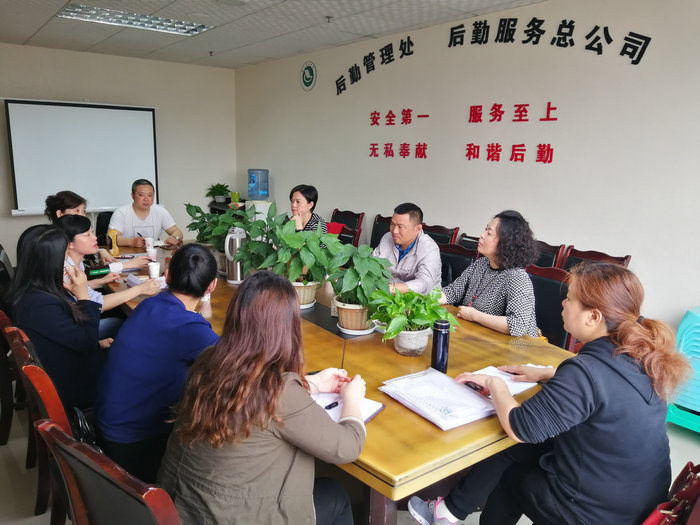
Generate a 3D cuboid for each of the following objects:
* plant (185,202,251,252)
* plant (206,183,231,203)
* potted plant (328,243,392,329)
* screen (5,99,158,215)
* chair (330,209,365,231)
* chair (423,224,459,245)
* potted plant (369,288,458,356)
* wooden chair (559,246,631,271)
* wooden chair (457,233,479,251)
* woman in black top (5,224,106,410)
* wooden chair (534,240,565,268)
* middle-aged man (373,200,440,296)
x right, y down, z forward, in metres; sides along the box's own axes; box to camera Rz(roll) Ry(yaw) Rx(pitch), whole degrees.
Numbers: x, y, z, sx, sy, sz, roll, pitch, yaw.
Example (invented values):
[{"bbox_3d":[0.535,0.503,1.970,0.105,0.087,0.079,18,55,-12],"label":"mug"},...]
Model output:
[{"bbox_3d":[-0.891,-0.162,3.706,0.420,0.430,0.420,-1,12,-13],"label":"plant"},{"bbox_3d":[-1.739,-0.926,7.222,0.300,0.260,0.300,-1,12,-13],"label":"plant"},{"bbox_3d":[0.051,0.111,2.621,0.300,0.380,0.300,2,12,1],"label":"potted plant"},{"bbox_3d":[-3.002,-1.195,6.290,1.570,1.210,0.070,-7,15,-36],"label":"screen"},{"bbox_3d":[-0.215,0.000,5.297,0.580,1.000,0.470,-7,15,-36],"label":"chair"},{"bbox_3d":[0.529,0.185,4.513,0.580,1.000,0.470,-7,15,-36],"label":"chair"},{"bbox_3d":[0.276,0.260,2.347,0.360,0.260,0.320,3,12,7],"label":"potted plant"},{"bbox_3d":[1.380,0.434,3.438,0.560,1.000,0.450,-7,15,-36],"label":"wooden chair"},{"bbox_3d":[0.777,0.325,3.891,0.560,1.000,0.450,-7,15,-36],"label":"wooden chair"},{"bbox_3d":[-1.192,0.427,2.579,0.500,1.230,0.680,12,15,40],"label":"woman in black top"},{"bbox_3d":[1.105,0.349,3.801,0.580,1.000,0.470,-7,15,-36],"label":"wooden chair"},{"bbox_3d":[0.266,0.288,3.355,0.780,1.290,0.560,-7,15,-36],"label":"middle-aged man"}]

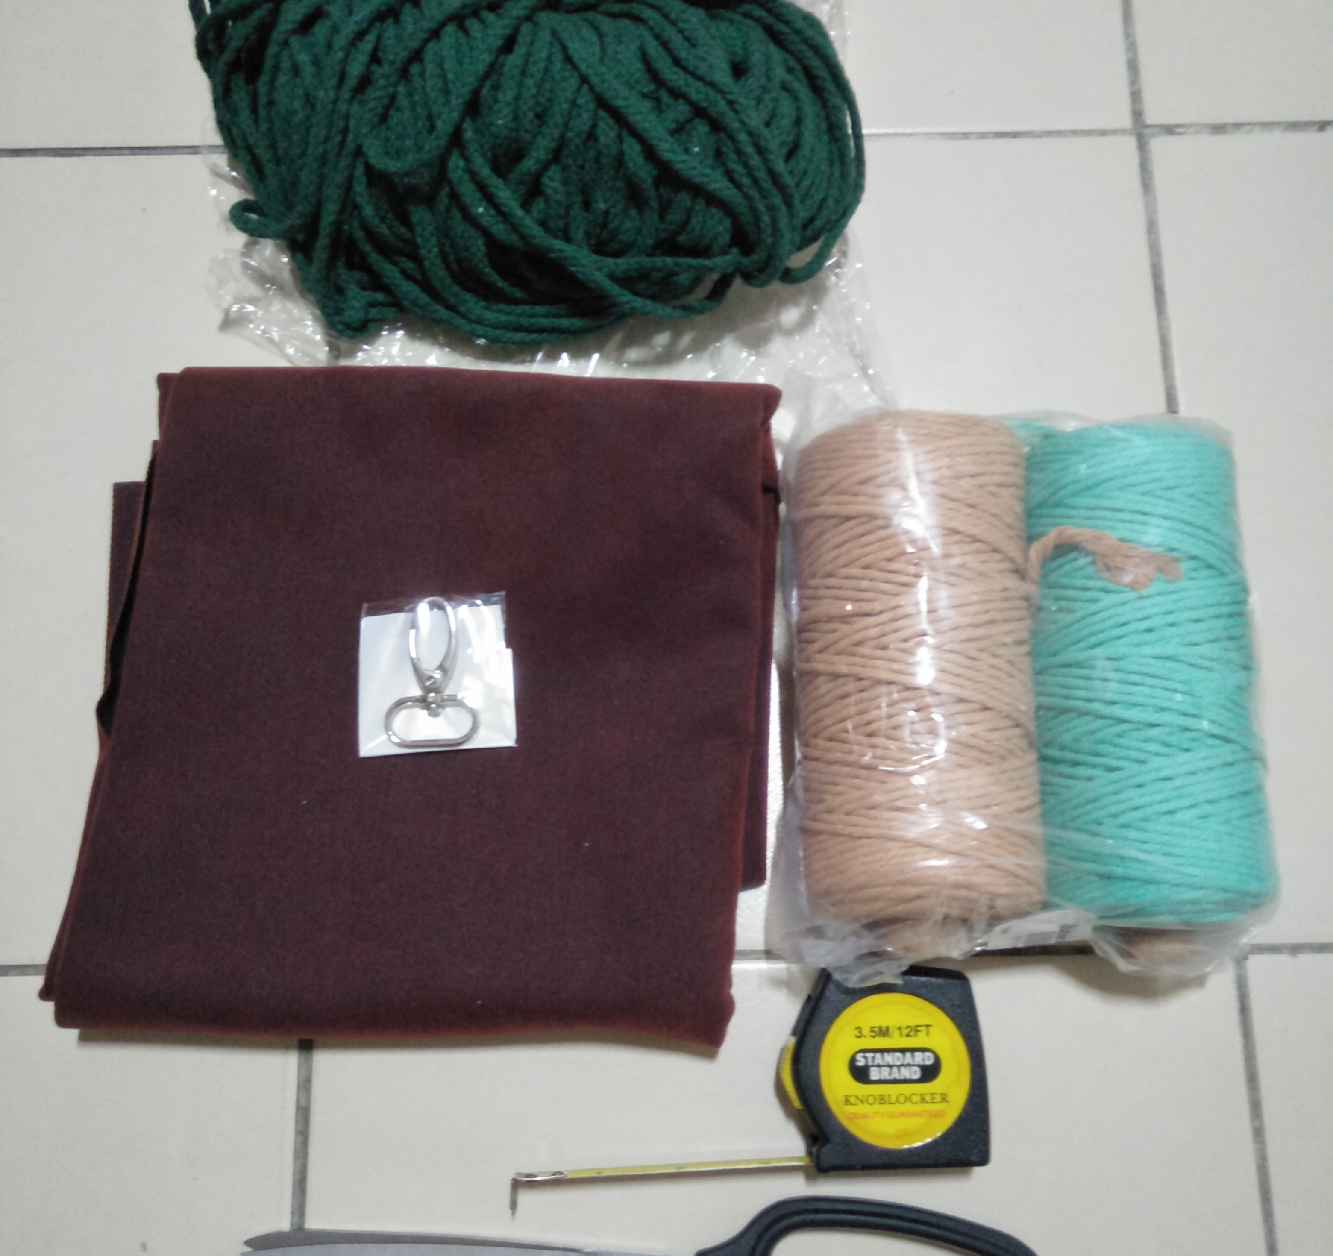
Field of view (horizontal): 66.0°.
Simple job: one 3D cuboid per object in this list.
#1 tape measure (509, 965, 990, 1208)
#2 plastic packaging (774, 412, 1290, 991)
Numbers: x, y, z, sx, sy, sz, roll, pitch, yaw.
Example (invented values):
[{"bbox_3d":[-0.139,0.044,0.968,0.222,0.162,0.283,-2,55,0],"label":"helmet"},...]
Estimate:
[{"bbox_3d":[0.022,0.140,0.315,0.140,0.033,0.062,-3,79,0],"label":"tape measure"},{"bbox_3d":[0.110,0.021,0.319,0.144,0.072,0.169,0,79,1],"label":"plastic packaging"}]

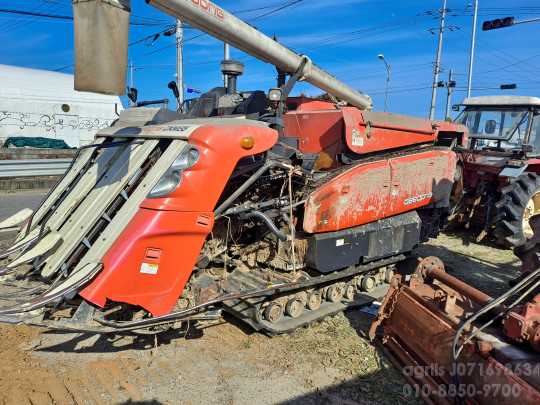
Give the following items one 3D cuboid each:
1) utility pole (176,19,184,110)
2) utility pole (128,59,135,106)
[{"bbox_3d":[-3.805,-5.478,16.571,0.270,9.300,0.270,1,8,0],"label":"utility pole"},{"bbox_3d":[-15.345,-10.183,43.727,0.260,10.950,0.260,1,8,0],"label":"utility pole"}]

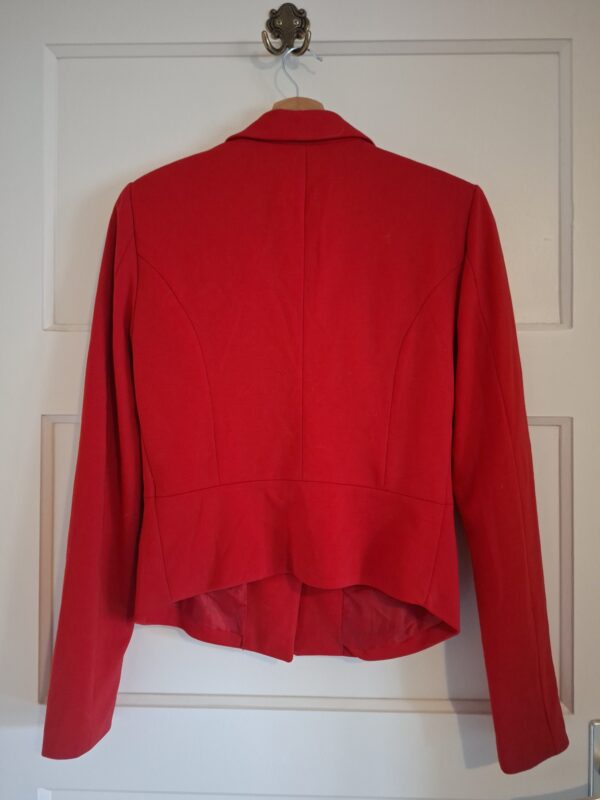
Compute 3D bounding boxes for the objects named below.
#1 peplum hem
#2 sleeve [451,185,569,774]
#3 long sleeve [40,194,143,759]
[{"bbox_3d":[-0.004,0.184,0.555,0.350,0.225,0.140,0,-1,1],"label":"peplum hem"},{"bbox_3d":[0.216,0.084,0.570,0.100,0.625,0.115,-6,-1,1],"label":"sleeve"},{"bbox_3d":[-0.211,0.075,0.580,0.100,0.620,0.115,5,-1,1],"label":"long sleeve"}]

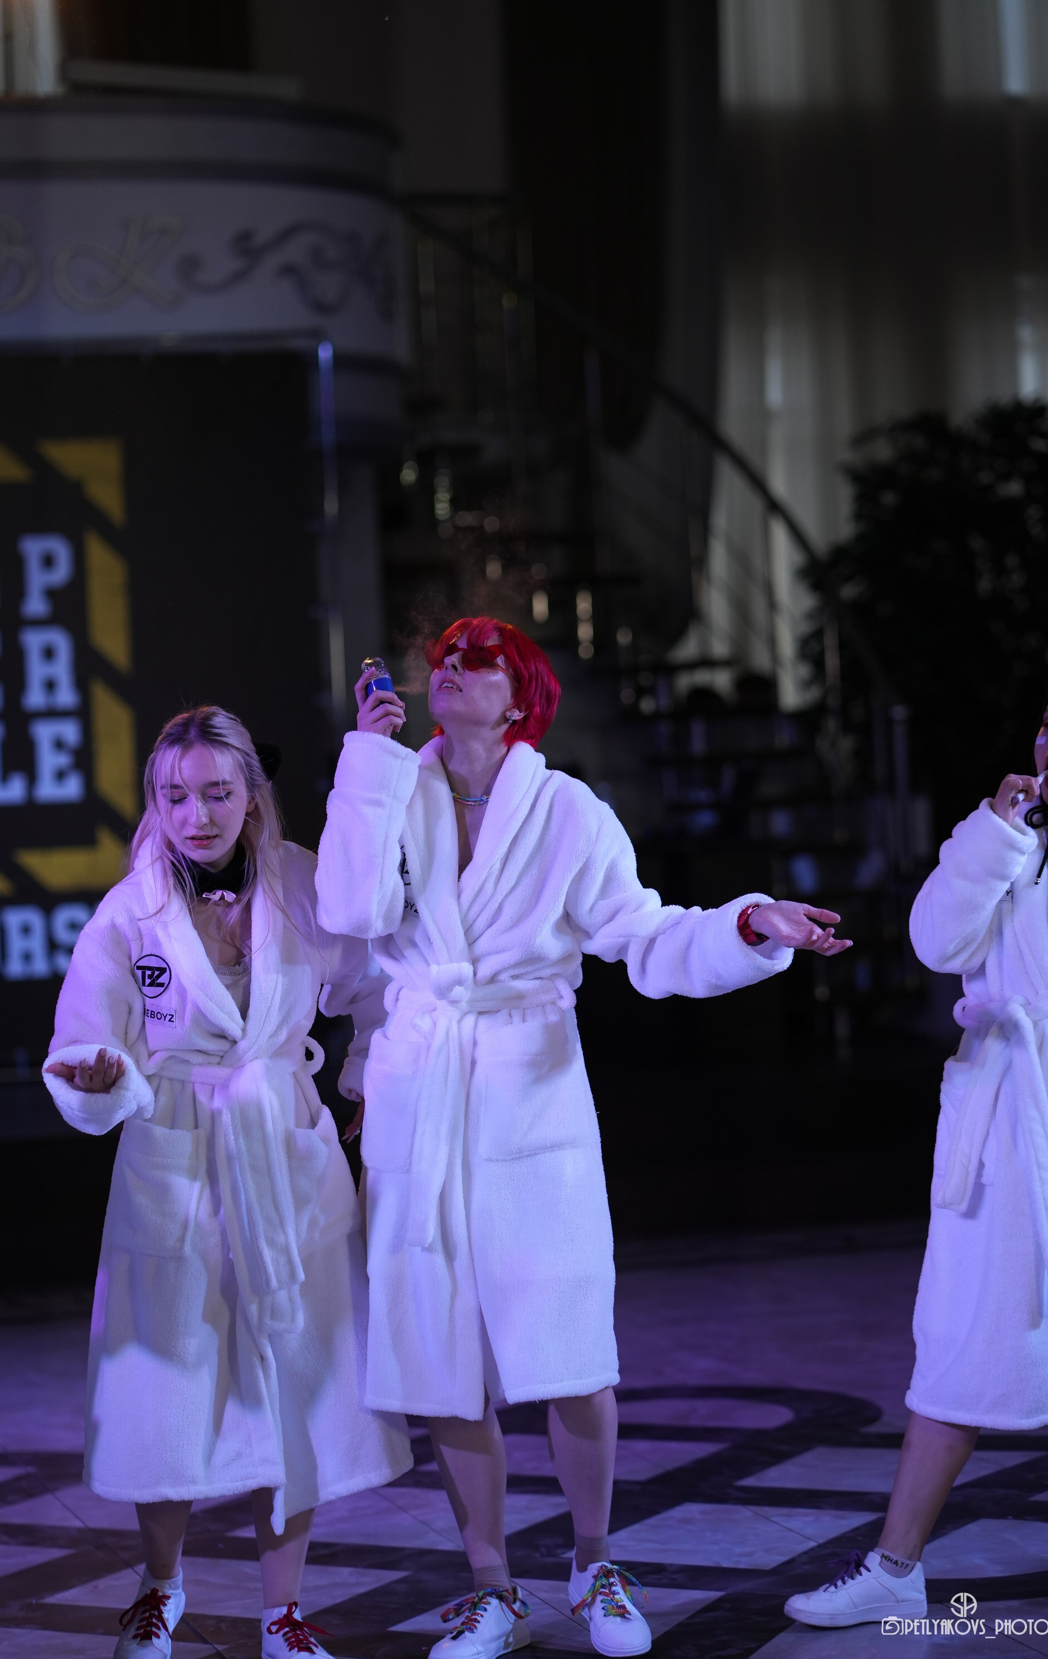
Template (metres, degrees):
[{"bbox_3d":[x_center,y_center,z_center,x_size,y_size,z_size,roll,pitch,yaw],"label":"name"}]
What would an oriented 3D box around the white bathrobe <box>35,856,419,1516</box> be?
[{"bbox_3d":[-0.485,0.566,6.370,0.590,1.110,0.460,-3,1,-3],"label":"white bathrobe"}]

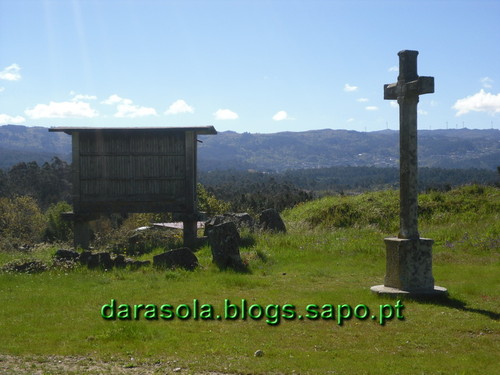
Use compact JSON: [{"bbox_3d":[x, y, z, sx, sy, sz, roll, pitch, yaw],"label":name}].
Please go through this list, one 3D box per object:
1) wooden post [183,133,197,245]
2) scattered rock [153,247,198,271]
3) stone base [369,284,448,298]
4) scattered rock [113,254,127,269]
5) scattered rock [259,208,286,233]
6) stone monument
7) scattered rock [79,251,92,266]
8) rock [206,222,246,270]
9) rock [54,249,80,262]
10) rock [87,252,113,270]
[{"bbox_3d":[-1.335,0.044,18.800,0.290,2.600,0.270,0,1,0],"label":"wooden post"},{"bbox_3d":[-1.403,1.351,16.100,0.842,0.453,0.580,0,0,0],"label":"scattered rock"},{"bbox_3d":[2.265,1.470,12.100,1.090,0.080,1.090,0,1,0],"label":"stone base"},{"bbox_3d":[-2.496,1.420,16.300,0.262,0.277,0.260,0,0,0],"label":"scattered rock"},{"bbox_3d":[0.573,0.840,21.500,0.700,0.610,0.550,0,1,0],"label":"scattered rock"},{"bbox_3d":[2.430,-0.240,13.000,1.150,3.680,1.180,0,0,-19],"label":"stone monument"},{"bbox_3d":[-3.204,1.393,16.600,0.267,0.331,0.280,0,0,0],"label":"scattered rock"},{"bbox_3d":[-0.426,1.007,14.800,0.630,0.860,0.480,0,1,0],"label":"rock"},{"bbox_3d":[-3.683,1.377,17.200,0.514,0.293,0.380,0,0,0],"label":"rock"},{"bbox_3d":[-2.632,1.294,14.900,0.450,0.320,0.360,0,1,0],"label":"rock"}]

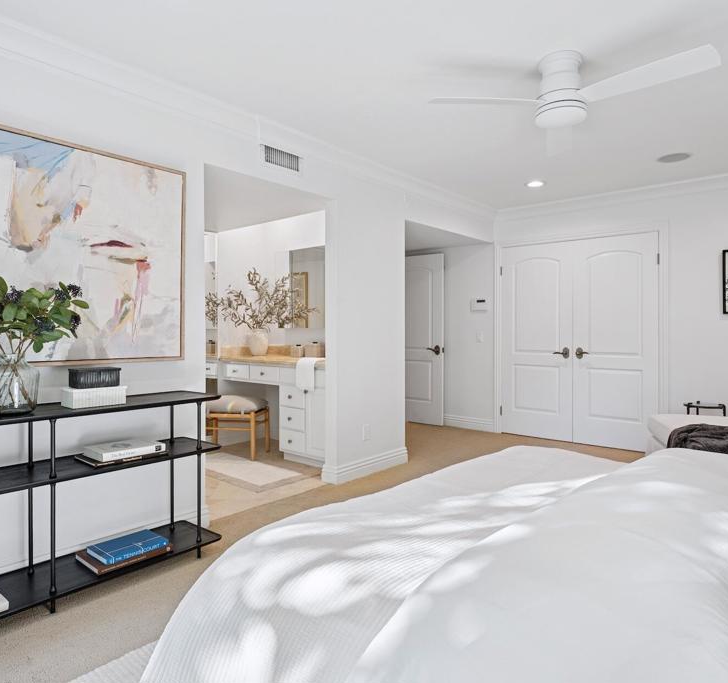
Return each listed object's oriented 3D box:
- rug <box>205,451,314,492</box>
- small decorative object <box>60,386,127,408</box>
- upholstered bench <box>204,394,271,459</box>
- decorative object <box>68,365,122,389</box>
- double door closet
[{"bbox_3d":[-1.119,1.024,4.063,1.540,0.012,0.600,1,2,41],"label":"rug"},{"bbox_3d":[-1.195,0.240,2.142,0.150,0.084,0.225,1,2,41],"label":"small decorative object"},{"bbox_3d":[-1.173,0.762,4.374,0.570,0.520,0.360,0,1,14],"label":"upholstered bench"},{"bbox_3d":[-1.191,0.156,2.148,0.120,0.084,0.185,1,2,41],"label":"decorative object"},{"bbox_3d":[2.077,0.004,4.807,1.480,2.030,0.100,1,1,39],"label":"double door closet"}]

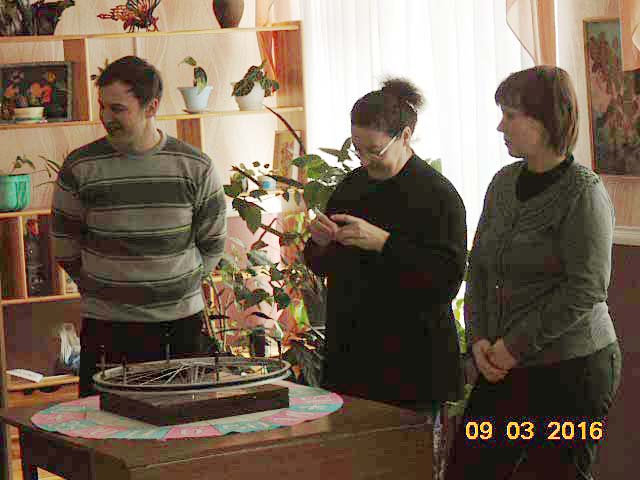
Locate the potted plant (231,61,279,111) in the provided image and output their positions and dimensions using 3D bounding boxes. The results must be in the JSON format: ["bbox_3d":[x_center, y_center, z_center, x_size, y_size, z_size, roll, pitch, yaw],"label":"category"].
[{"bbox_3d":[-0.262,-0.618,7.250,0.185,0.195,0.170,-3,4,0],"label":"potted plant"}]

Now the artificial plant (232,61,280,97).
[{"bbox_3d":[-0.258,-0.646,7.250,0.180,0.140,0.160,-3,4,0],"label":"artificial plant"}]

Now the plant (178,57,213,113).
[{"bbox_3d":[-0.491,-0.614,7.150,0.135,0.215,0.135,-3,4,0],"label":"plant"}]

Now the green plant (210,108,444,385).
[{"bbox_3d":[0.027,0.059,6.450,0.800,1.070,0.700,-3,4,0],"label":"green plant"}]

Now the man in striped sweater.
[{"bbox_3d":[-0.530,0.310,5.500,0.530,1.740,0.360,-3,4,2],"label":"man in striped sweater"}]

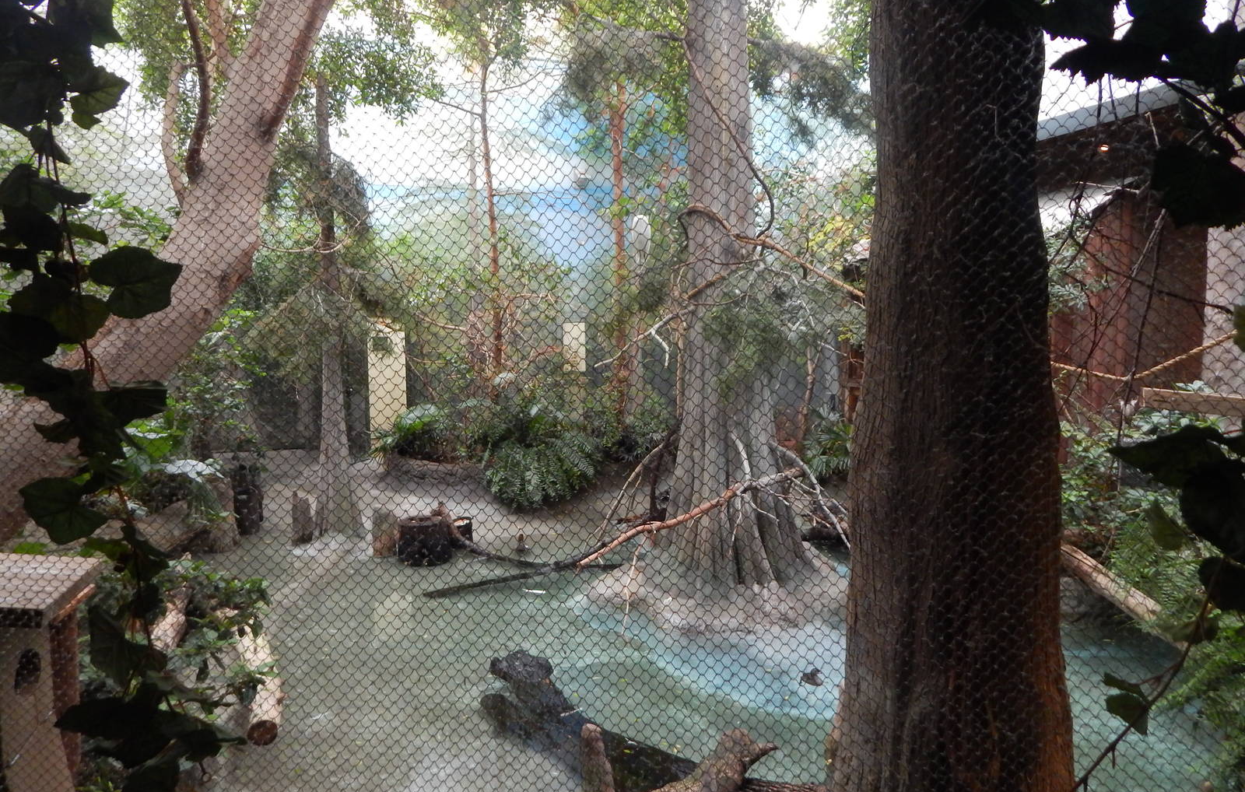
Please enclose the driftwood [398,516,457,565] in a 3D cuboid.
[{"bbox_3d":[-2.352,1.722,9.471,0.643,0.438,0.643,0,3,0],"label":"driftwood"}]

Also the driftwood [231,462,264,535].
[{"bbox_3d":[-5.078,1.396,10.741,0.352,0.939,0.352,0,3,0],"label":"driftwood"}]

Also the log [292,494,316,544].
[{"bbox_3d":[-4.134,1.592,10.263,0.274,0.604,0.274,0,3,0],"label":"log"}]

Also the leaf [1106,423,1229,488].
[{"bbox_3d":[0.565,0.061,0.820,0.121,0.066,0.050,0,3,0],"label":"leaf"}]

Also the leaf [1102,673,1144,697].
[{"bbox_3d":[0.557,0.321,0.880,0.046,0.026,0.030,0,3,0],"label":"leaf"}]

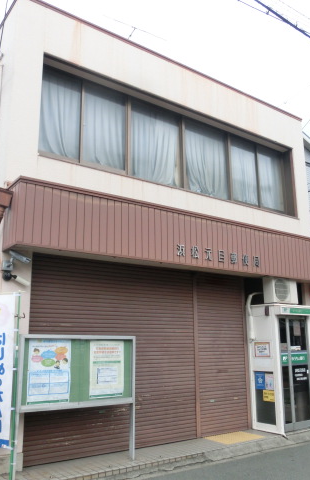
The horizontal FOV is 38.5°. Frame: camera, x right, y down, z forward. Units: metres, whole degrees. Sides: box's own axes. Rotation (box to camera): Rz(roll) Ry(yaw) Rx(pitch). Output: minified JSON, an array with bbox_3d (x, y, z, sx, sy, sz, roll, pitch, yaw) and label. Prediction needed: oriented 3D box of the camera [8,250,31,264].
[{"bbox_3d":[-1.781,0.218,5.854,0.301,0.090,0.090,32,-19,-7],"label":"camera"}]

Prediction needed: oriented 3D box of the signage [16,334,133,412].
[{"bbox_3d":[-0.983,1.733,5.858,1.649,0.911,0.091,9,-16,-35],"label":"signage"}]

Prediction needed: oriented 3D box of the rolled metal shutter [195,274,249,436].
[{"bbox_3d":[1.246,2.041,8.124,1.174,2.795,0.097,9,-16,-35],"label":"rolled metal shutter"}]

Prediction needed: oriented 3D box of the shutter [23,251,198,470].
[{"bbox_3d":[-0.523,1.767,6.872,3.013,2.783,0.097,9,-16,-35],"label":"shutter"}]

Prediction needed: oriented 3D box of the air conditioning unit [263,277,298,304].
[{"bbox_3d":[2.540,1.054,8.956,0.705,0.520,0.278,9,-16,-35],"label":"air conditioning unit"}]

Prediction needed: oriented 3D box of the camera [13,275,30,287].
[{"bbox_3d":[-1.732,0.546,5.814,0.220,0.075,0.075,31,-15,0],"label":"camera"}]

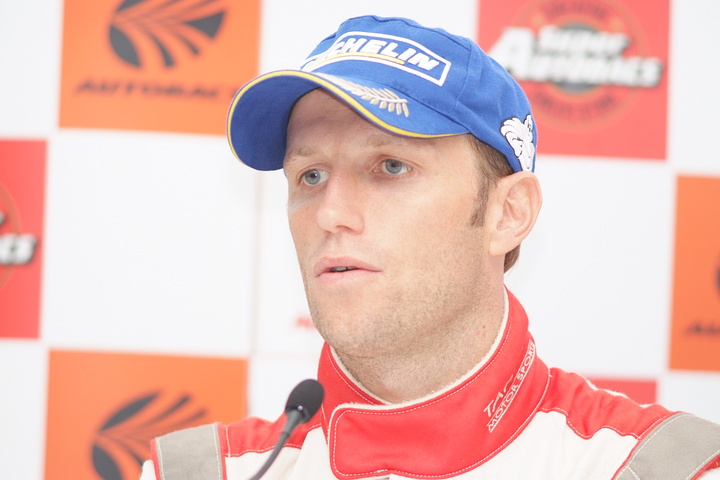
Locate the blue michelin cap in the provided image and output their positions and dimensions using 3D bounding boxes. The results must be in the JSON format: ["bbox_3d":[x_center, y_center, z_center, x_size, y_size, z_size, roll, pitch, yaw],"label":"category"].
[{"bbox_3d":[0.016,-0.103,3.750,0.170,0.130,0.270,-8,-17,31],"label":"blue michelin cap"}]

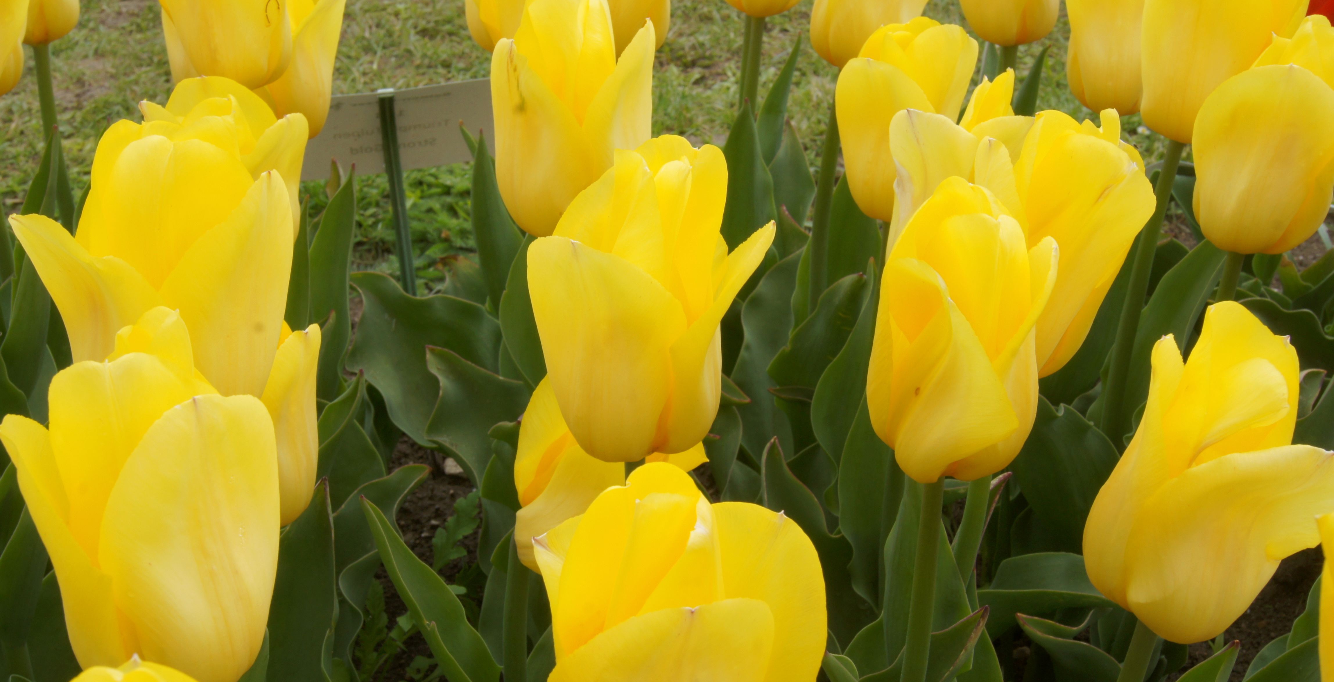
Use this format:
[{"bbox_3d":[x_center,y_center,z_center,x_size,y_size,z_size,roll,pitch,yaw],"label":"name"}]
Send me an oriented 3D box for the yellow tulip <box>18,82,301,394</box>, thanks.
[{"bbox_3d":[-0.139,-0.026,0.422,0.076,0.090,0.062,9,31,0],"label":"yellow tulip"}]

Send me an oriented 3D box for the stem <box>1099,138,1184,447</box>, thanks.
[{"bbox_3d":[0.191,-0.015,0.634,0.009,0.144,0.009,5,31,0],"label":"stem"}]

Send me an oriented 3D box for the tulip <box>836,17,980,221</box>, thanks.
[{"bbox_3d":[0.089,-0.082,0.577,0.054,0.079,0.054,5,31,0],"label":"tulip"}]

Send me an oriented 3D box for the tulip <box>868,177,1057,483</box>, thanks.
[{"bbox_3d":[0.077,-0.003,0.407,0.049,0.086,0.051,2,31,0],"label":"tulip"}]

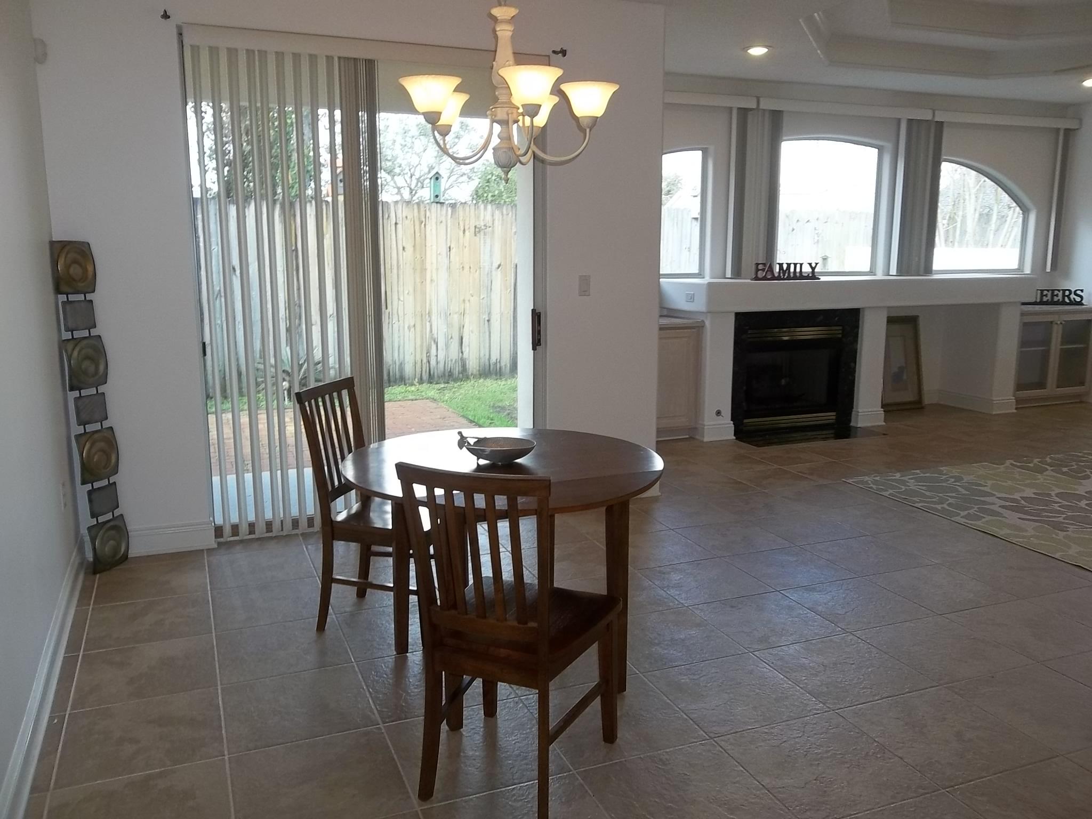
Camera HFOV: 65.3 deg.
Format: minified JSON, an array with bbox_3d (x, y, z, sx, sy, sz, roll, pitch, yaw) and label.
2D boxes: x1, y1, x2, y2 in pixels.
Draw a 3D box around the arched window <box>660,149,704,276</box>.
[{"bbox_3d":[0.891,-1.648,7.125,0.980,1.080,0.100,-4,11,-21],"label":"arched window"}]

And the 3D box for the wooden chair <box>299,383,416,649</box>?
[{"bbox_3d":[-0.625,0.378,3.372,0.510,0.950,0.450,3,10,15],"label":"wooden chair"}]

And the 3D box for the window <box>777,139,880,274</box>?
[{"bbox_3d":[2.472,-1.802,7.733,1.300,1.180,0.100,-4,11,-21],"label":"window"}]

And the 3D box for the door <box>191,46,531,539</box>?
[{"bbox_3d":[-0.870,-0.586,4.559,1.800,2.420,0.110,-4,11,-21],"label":"door"}]

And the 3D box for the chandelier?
[{"bbox_3d":[-0.122,-0.954,2.570,0.690,0.530,0.690,-4,11,-21],"label":"chandelier"}]

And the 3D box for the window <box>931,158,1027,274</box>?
[{"bbox_3d":[4.285,-1.884,8.448,1.380,1.080,0.100,-4,11,-21],"label":"window"}]

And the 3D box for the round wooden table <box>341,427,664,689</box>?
[{"bbox_3d":[-0.141,0.549,2.948,1.080,0.756,1.080,0,10,0],"label":"round wooden table"}]

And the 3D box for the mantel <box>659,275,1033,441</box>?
[{"bbox_3d":[2.749,-0.543,7.628,3.500,1.264,0.740,-4,11,-21],"label":"mantel"}]

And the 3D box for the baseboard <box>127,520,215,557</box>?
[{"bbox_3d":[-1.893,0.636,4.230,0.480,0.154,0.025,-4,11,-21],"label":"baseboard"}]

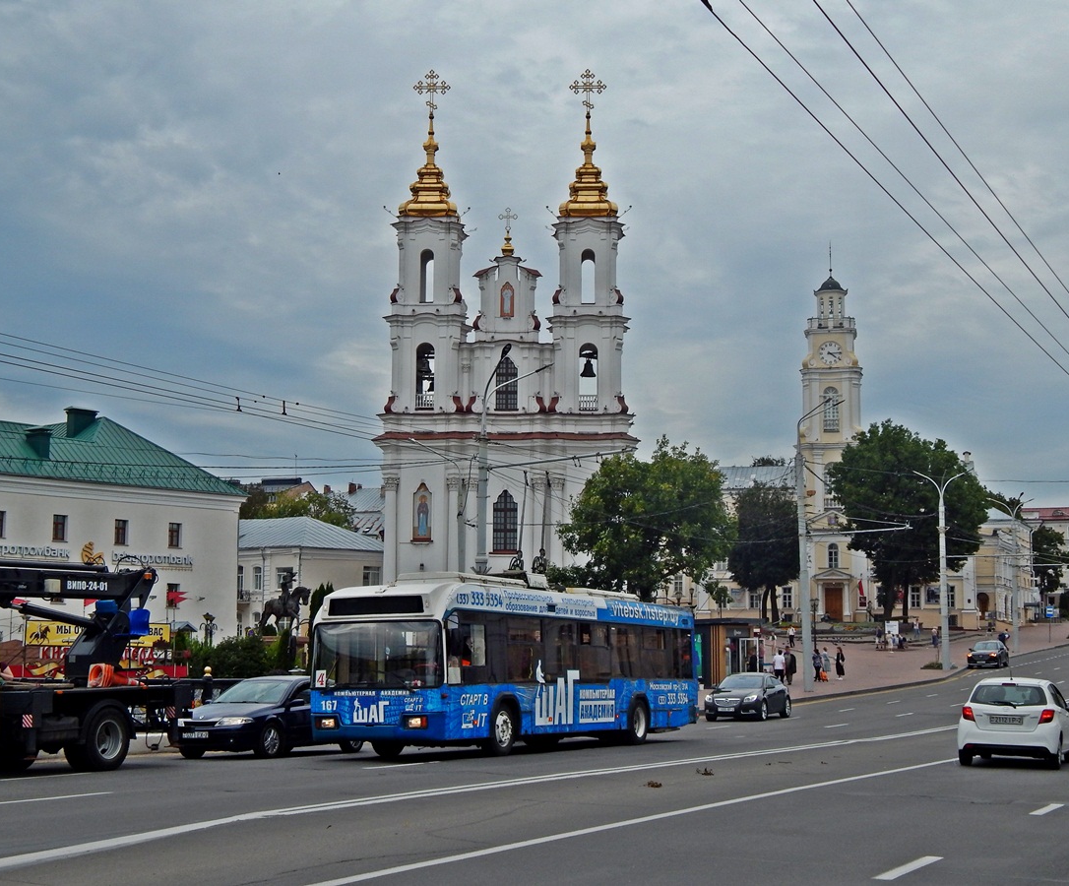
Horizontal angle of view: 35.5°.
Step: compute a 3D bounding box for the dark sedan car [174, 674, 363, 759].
[{"bbox_3d":[-4.673,4.910,30.492,1.770,1.430,4.580,-3,-9,25],"label":"dark sedan car"}]

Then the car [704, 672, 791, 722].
[{"bbox_3d":[7.080,8.380,55.300,1.860,1.500,4.830,-2,-7,23],"label":"car"}]

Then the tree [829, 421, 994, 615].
[{"bbox_3d":[34.015,7.189,153.058,15.000,18.400,14.000,0,-7,0],"label":"tree"}]

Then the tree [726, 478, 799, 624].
[{"bbox_3d":[20.855,9.896,153.063,6.700,13.296,6.700,0,-8,0],"label":"tree"}]

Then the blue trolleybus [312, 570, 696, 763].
[{"bbox_3d":[-0.060,4.251,32.460,2.500,3.220,11.930,-3,-9,25],"label":"blue trolleybus"}]

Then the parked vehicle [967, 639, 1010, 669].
[{"bbox_3d":[26.677,12.359,97.928,1.820,1.620,4.400,-3,-9,25],"label":"parked vehicle"}]

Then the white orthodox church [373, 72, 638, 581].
[{"bbox_3d":[-1.665,-5.794,148.985,20.990,47.430,32.740,0,-7,2],"label":"white orthodox church"}]

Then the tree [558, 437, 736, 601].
[{"bbox_3d":[5.265,5.348,77.988,8.300,11.309,8.000,0,-8,0],"label":"tree"}]

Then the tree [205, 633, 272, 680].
[{"bbox_3d":[-12.731,9.276,72.126,2.800,2.300,2.600,0,-7,0],"label":"tree"}]

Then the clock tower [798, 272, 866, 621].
[{"bbox_3d":[29.843,0.346,167.804,6.800,35.269,6.800,-1,-8,12],"label":"clock tower"}]

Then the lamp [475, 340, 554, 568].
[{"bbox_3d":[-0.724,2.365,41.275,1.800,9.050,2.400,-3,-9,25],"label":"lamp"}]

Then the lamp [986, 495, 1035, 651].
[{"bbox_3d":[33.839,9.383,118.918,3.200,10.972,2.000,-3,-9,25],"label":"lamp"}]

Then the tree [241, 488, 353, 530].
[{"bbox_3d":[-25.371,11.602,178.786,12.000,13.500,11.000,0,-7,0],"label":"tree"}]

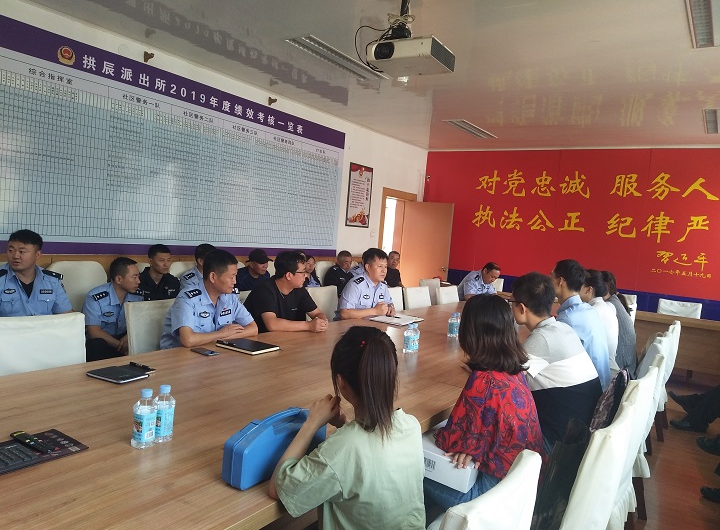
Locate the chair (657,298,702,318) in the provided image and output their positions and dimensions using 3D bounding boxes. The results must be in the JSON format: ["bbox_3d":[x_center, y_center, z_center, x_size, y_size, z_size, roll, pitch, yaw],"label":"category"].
[{"bbox_3d":[3.817,0.902,6.546,0.460,0.910,0.550,7,4,33],"label":"chair"}]

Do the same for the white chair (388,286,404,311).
[{"bbox_3d":[0.347,0.689,4.692,0.550,0.950,0.460,7,4,33],"label":"white chair"}]

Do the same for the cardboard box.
[{"bbox_3d":[0.340,0.667,1.926,0.280,0.098,0.340,7,4,33],"label":"cardboard box"}]

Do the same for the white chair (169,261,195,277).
[{"bbox_3d":[-1.397,0.504,4.863,0.570,1.020,0.470,7,4,33],"label":"white chair"}]

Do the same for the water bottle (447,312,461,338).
[{"bbox_3d":[0.681,0.427,3.896,0.063,0.168,0.063,7,4,33],"label":"water bottle"}]

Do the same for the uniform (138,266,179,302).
[{"bbox_3d":[-1.653,0.277,4.405,0.480,0.560,0.300,1,5,-45],"label":"uniform"}]

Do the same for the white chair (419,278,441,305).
[{"bbox_3d":[1.019,0.661,6.635,0.550,0.910,0.460,7,4,33],"label":"white chair"}]

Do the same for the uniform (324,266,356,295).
[{"bbox_3d":[-0.235,0.269,6.323,0.340,0.580,0.480,7,4,38],"label":"uniform"}]

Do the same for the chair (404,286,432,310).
[{"bbox_3d":[0.648,0.692,5.057,0.550,0.950,0.460,7,4,33],"label":"chair"}]

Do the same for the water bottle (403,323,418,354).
[{"bbox_3d":[0.293,0.417,3.113,0.066,0.168,0.066,5,3,0],"label":"water bottle"}]

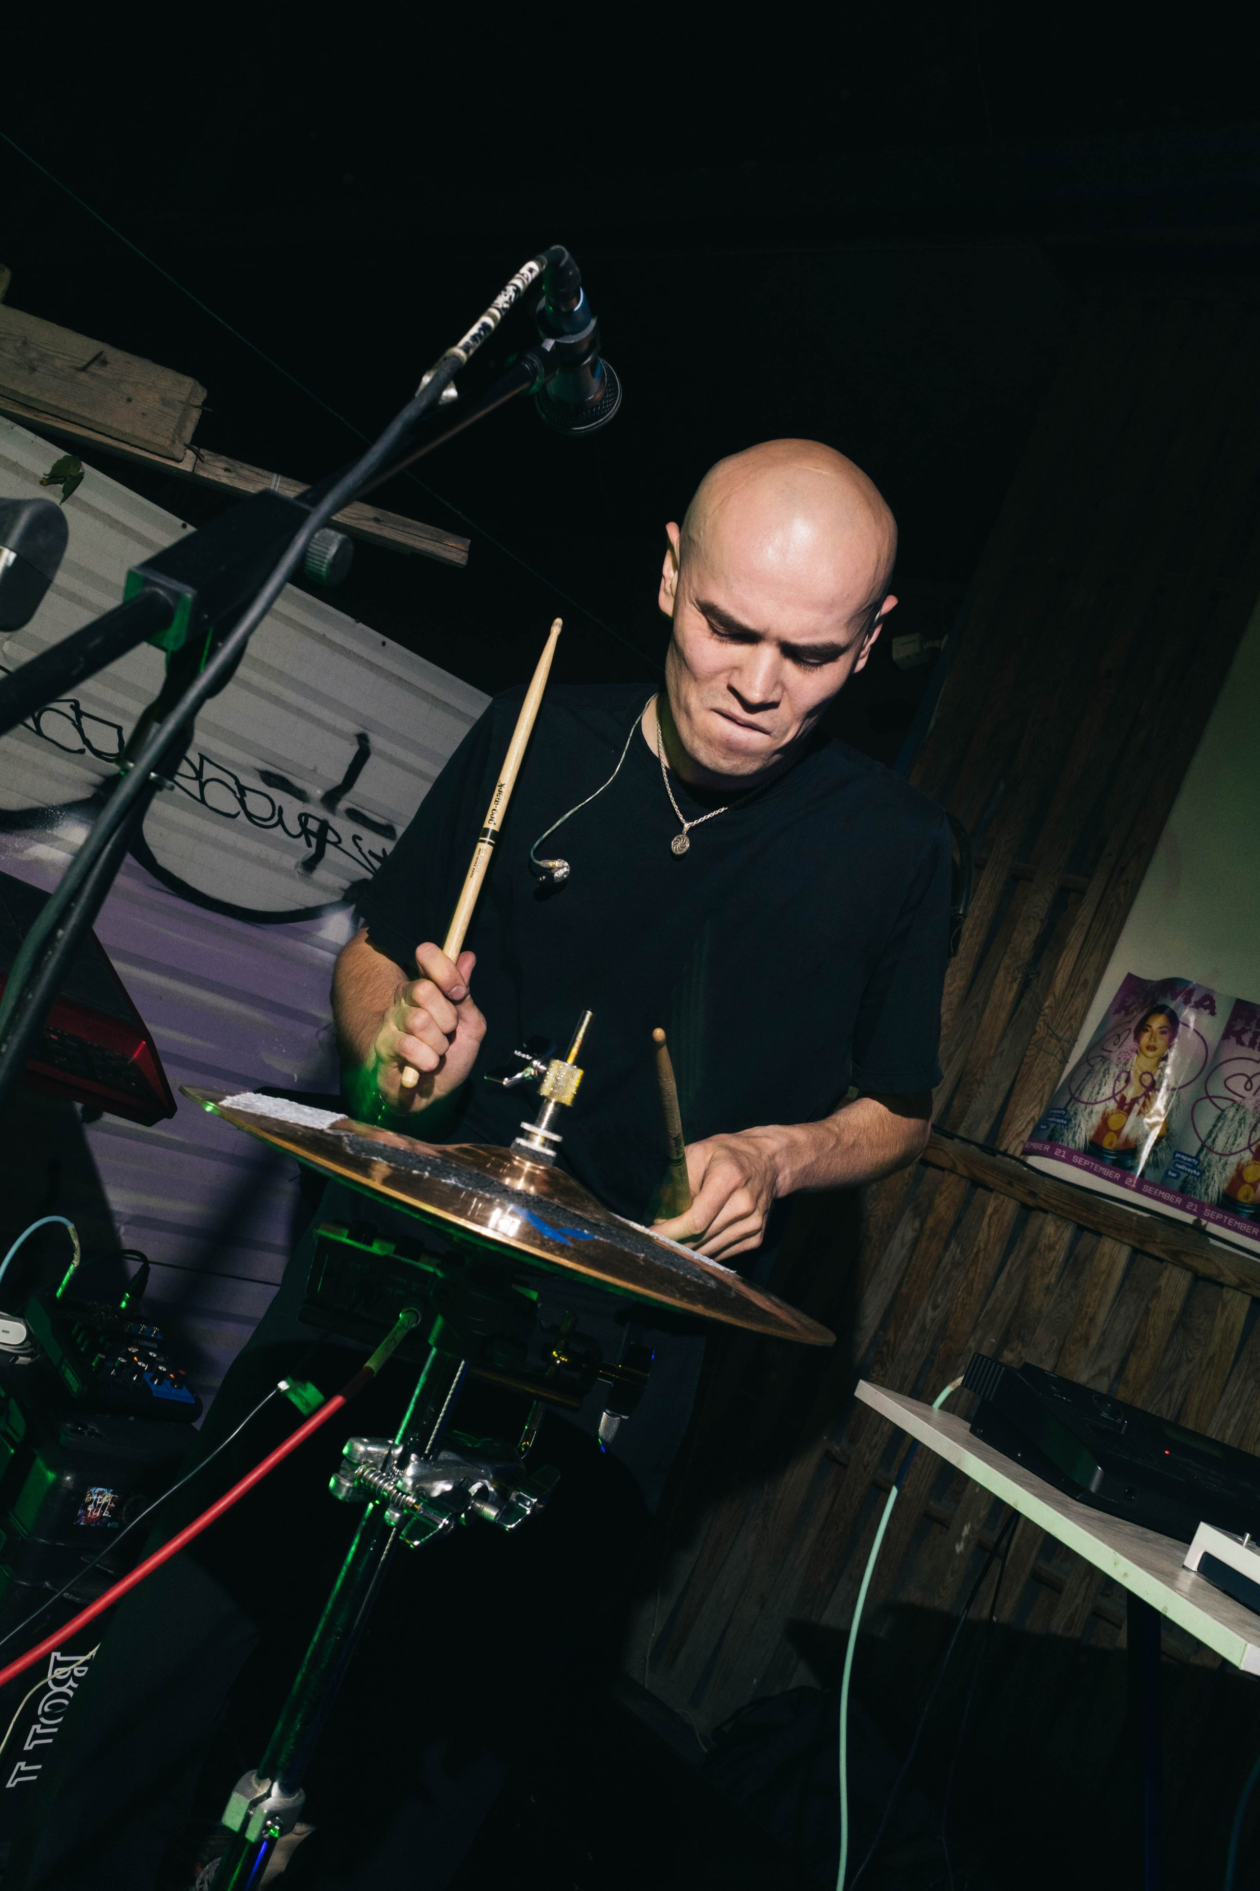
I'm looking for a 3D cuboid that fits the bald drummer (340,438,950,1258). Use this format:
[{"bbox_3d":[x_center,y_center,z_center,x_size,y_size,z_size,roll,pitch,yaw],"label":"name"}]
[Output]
[{"bbox_3d":[-0.124,0.417,1.263,0.580,1.670,0.480,22,-2,1],"label":"bald drummer"}]

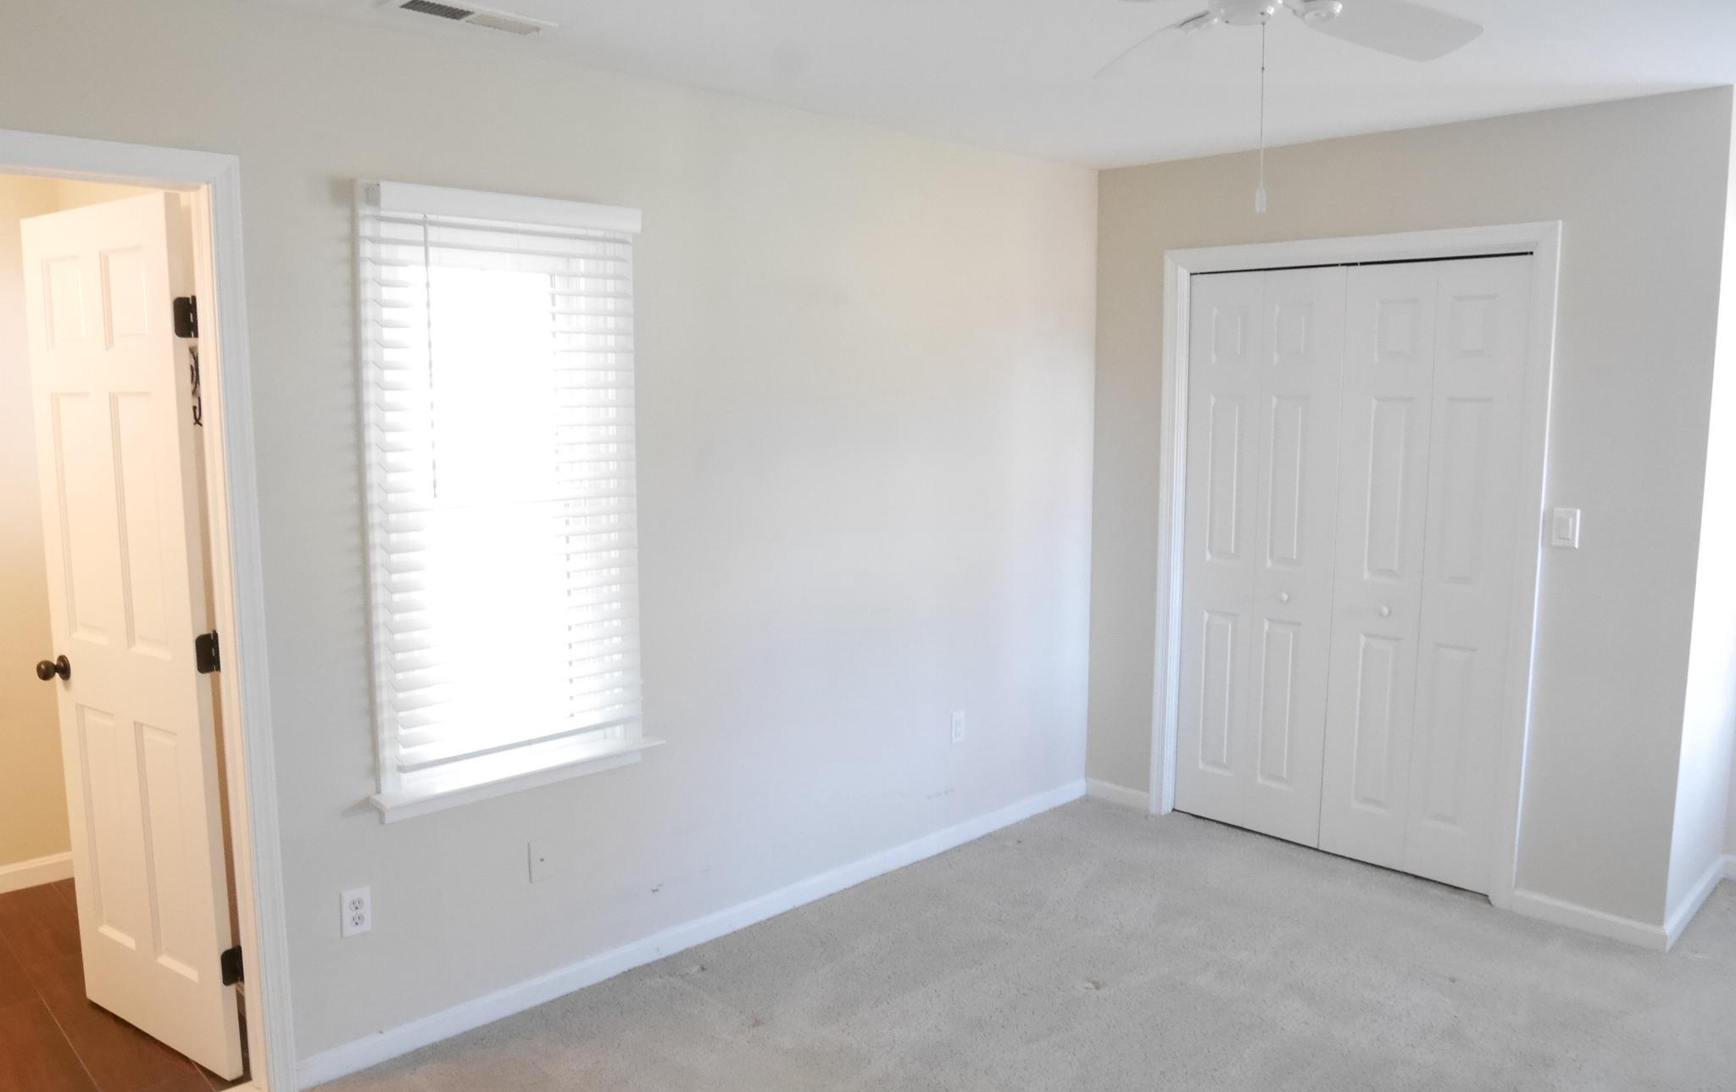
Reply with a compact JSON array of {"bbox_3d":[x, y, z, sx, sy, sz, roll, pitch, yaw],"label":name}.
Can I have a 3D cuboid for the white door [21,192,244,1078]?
[{"bbox_3d":[-1.773,0.227,2.870,0.698,2.030,0.035,5,9,32],"label":"white door"}]

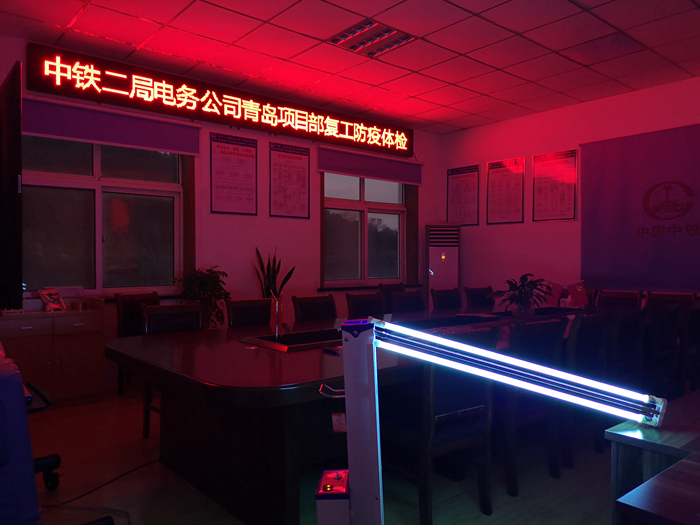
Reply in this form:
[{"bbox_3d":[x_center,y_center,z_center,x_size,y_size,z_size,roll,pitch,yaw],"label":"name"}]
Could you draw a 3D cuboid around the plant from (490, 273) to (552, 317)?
[{"bbox_3d":[1.533,0.310,4.880,0.540,0.430,0.520,0,0,-40],"label":"plant"}]

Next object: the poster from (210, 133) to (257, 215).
[{"bbox_3d":[-1.281,-0.969,6.090,0.590,0.885,0.020,0,0,-40],"label":"poster"}]

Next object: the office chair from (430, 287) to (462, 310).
[{"bbox_3d":[1.238,0.759,5.892,0.450,0.920,0.550,0,0,-41],"label":"office chair"}]

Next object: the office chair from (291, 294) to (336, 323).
[{"bbox_3d":[-0.159,0.760,4.694,0.450,0.920,0.550,0,0,-41],"label":"office chair"}]

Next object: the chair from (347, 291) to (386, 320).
[{"bbox_3d":[0.326,0.766,5.071,0.465,0.930,0.540,0,0,-40],"label":"chair"}]

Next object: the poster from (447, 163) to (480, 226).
[{"bbox_3d":[1.671,-0.978,8.097,0.025,0.870,0.580,0,0,-41],"label":"poster"}]

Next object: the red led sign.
[{"bbox_3d":[-0.951,-1.690,6.293,4.850,0.400,0.090,0,0,-41],"label":"red led sign"}]

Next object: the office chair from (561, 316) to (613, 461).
[{"bbox_3d":[1.316,0.753,3.450,0.450,0.920,0.550,0,0,-41],"label":"office chair"}]

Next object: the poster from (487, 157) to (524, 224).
[{"bbox_3d":[2.133,-0.962,7.510,0.020,0.885,0.590,0,0,-40],"label":"poster"}]

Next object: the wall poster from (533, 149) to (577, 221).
[{"bbox_3d":[2.614,-0.971,6.998,0.025,0.870,0.580,0,0,-41],"label":"wall poster"}]

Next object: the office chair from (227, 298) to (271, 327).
[{"bbox_3d":[-0.645,0.760,4.278,0.450,0.920,0.550,0,0,-41],"label":"office chair"}]

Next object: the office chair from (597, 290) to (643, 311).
[{"bbox_3d":[2.617,0.764,5.540,0.540,0.930,0.465,0,0,-40],"label":"office chair"}]

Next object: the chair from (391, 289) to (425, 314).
[{"bbox_3d":[0.768,0.765,5.446,0.465,0.930,0.540,0,0,-40],"label":"chair"}]

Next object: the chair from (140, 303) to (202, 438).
[{"bbox_3d":[-1.130,0.767,3.834,0.465,0.930,0.540,0,0,-40],"label":"chair"}]

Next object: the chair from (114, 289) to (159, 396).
[{"bbox_3d":[-1.851,0.766,5.105,0.560,0.920,0.450,0,0,37],"label":"chair"}]

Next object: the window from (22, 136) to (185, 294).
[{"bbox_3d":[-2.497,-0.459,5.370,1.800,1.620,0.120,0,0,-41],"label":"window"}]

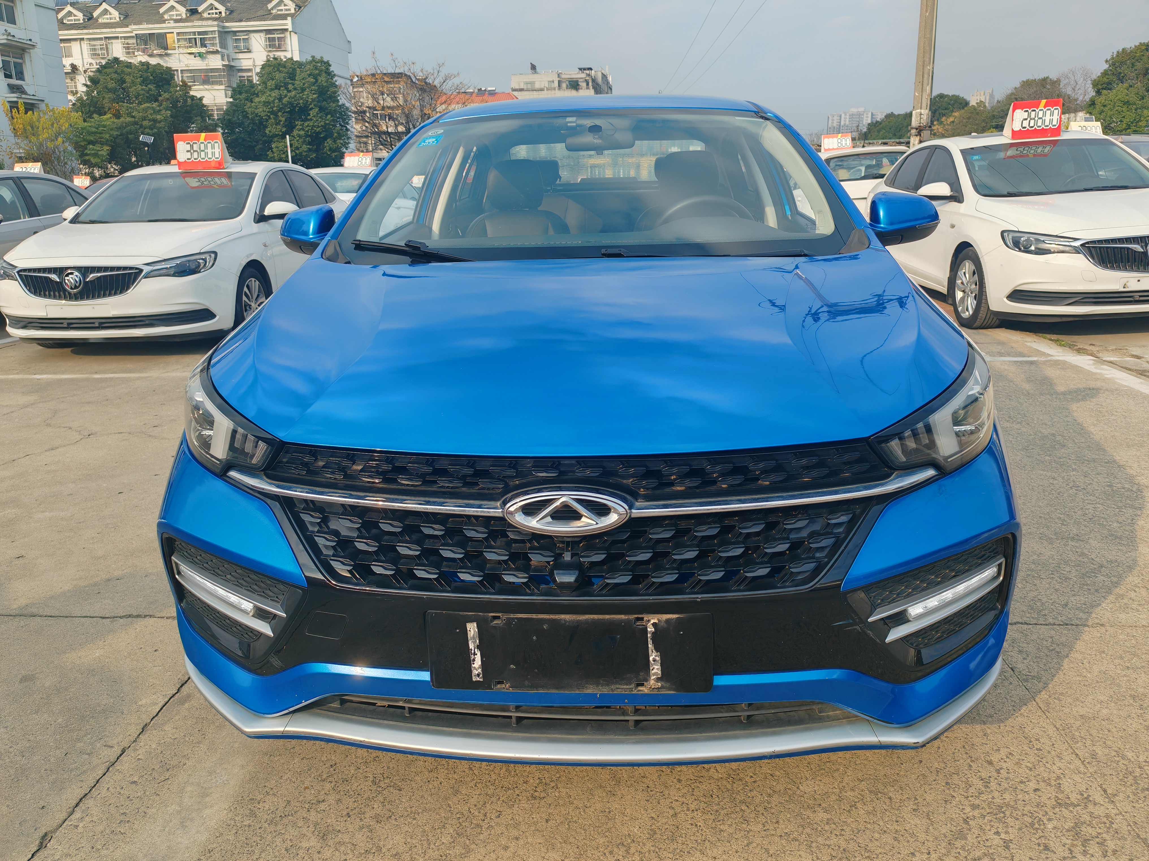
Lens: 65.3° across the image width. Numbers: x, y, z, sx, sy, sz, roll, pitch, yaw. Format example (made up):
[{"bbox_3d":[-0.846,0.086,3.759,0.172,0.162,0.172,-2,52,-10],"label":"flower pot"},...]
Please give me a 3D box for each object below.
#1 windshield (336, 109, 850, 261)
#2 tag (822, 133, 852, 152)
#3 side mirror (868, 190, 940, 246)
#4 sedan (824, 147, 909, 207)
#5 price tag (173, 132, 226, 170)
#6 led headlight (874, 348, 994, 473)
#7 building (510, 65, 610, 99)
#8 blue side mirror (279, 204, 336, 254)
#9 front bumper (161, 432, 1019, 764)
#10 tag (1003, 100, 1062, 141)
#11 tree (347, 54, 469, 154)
[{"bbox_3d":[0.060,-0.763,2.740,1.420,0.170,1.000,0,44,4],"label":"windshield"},{"bbox_3d":[3.818,-4.197,13.076,0.420,0.280,0.200,1,15,8],"label":"tag"},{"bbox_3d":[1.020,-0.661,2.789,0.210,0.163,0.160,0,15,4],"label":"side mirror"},{"bbox_3d":[3.688,-3.105,12.589,1.790,1.520,4.350,0,15,5],"label":"sedan"},{"bbox_3d":[-3.305,-2.495,8.007,0.420,0.314,0.180,0,15,3],"label":"price tag"},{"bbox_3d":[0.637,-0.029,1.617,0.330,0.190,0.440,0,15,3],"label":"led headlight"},{"bbox_3d":[-2.740,-60.366,182.913,17.000,22.600,18.000,1,15,10],"label":"building"},{"bbox_3d":[-0.823,-0.645,2.866,0.210,0.165,0.160,0,15,3],"label":"blue side mirror"},{"bbox_3d":[0.006,0.280,1.648,1.720,0.550,0.520,0,15,3],"label":"front bumper"},{"bbox_3d":[4.078,-2.760,7.975,0.420,0.310,0.210,2,15,10],"label":"tag"},{"bbox_3d":[-7.218,-13.106,39.917,5.730,6.890,5.460,-1,15,0],"label":"tree"}]

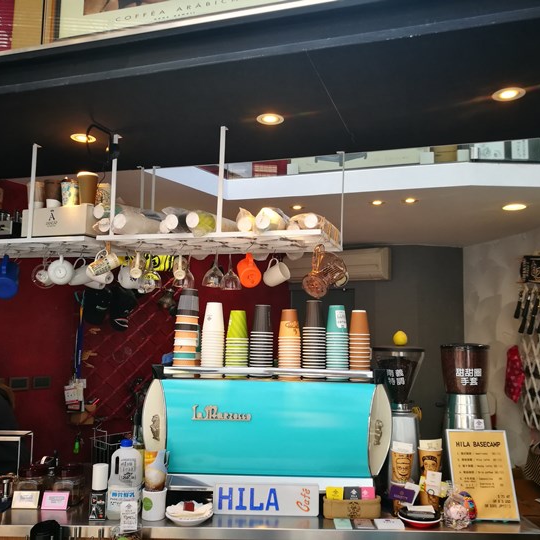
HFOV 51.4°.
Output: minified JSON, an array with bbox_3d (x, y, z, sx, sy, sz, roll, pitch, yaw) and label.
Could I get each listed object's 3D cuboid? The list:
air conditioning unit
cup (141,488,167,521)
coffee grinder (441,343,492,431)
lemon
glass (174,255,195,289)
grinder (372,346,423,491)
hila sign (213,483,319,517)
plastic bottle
[{"bbox_3d":[0.591,-0.025,5.077,0.930,0.270,0.210,-1,-7,23],"label":"air conditioning unit"},{"bbox_3d":[-0.395,0.813,1.945,0.086,0.088,0.086,2,-7,-2],"label":"cup"},{"bbox_3d":[0.818,0.627,2.384,0.210,0.618,0.360,1,-7,0],"label":"coffee grinder"},{"bbox_3d":[0.523,0.276,2.250,0.058,0.057,0.060,1,-7,0],"label":"lemon"},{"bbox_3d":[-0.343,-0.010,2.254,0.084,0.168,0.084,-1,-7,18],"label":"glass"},{"bbox_3d":[0.509,0.616,2.275,0.210,0.598,0.360,1,-7,0],"label":"grinder"},{"bbox_3d":[-0.013,0.823,2.018,0.372,0.105,0.020,2,-19,-2],"label":"hila sign"},{"bbox_3d":[-0.499,0.730,1.978,0.112,0.258,0.105,2,-7,-9],"label":"plastic bottle"}]

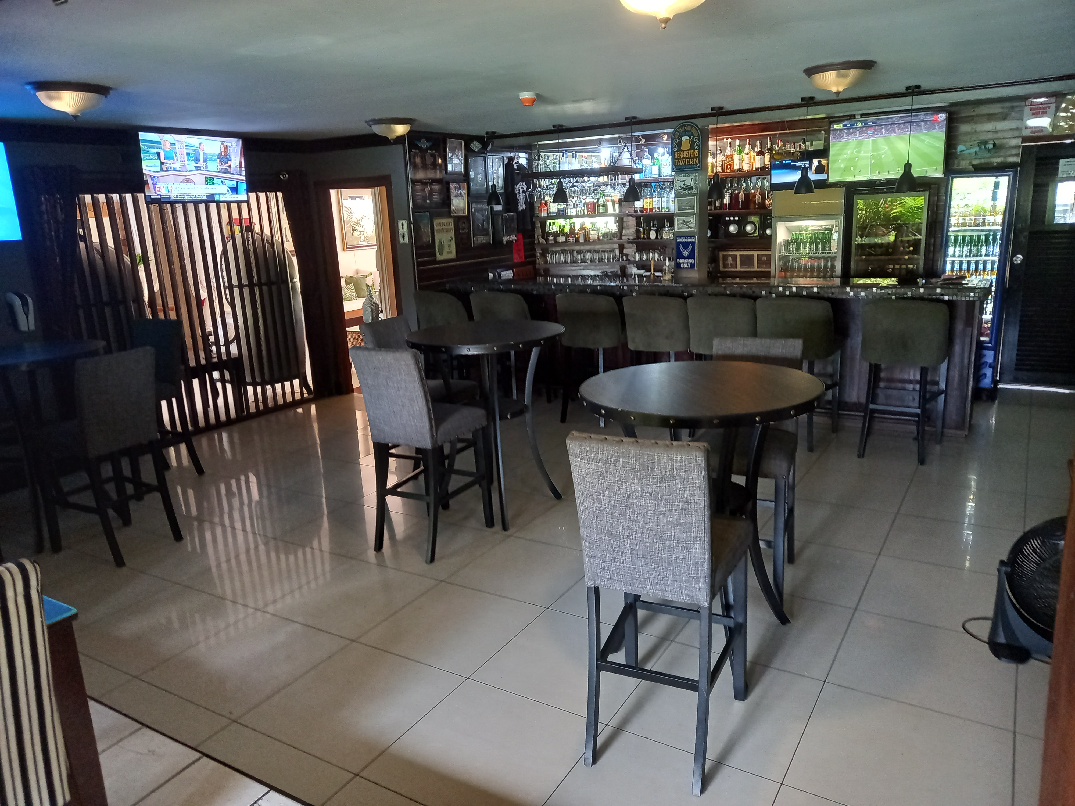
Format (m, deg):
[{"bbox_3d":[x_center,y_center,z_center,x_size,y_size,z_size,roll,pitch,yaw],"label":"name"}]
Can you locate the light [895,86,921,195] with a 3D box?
[{"bbox_3d":[2.830,-1.997,5.887,0.160,0.780,0.160,6,16,31],"label":"light"}]

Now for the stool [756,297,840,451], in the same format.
[{"bbox_3d":[1.890,-0.248,5.580,0.500,1.090,0.610,6,16,31],"label":"stool"}]

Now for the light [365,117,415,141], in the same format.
[{"bbox_3d":[-1.185,-2.201,6.301,0.406,0.170,0.406,-3,14,1],"label":"light"}]

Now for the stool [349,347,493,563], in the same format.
[{"bbox_3d":[-0.597,0.209,4.176,0.425,1.110,0.580,5,16,30],"label":"stool"}]

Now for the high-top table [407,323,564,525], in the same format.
[{"bbox_3d":[-0.263,0.107,4.596,0.905,1.075,0.905,-3,14,1],"label":"high-top table"}]

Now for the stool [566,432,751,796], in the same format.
[{"bbox_3d":[0.415,0.568,2.510,0.425,1.110,0.580,4,15,26],"label":"stool"}]

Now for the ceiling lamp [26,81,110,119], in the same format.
[{"bbox_3d":[-2.509,-1.615,4.182,0.406,0.170,0.406,6,16,31],"label":"ceiling lamp"}]

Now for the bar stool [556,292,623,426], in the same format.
[{"bbox_3d":[0.474,-0.401,6.511,0.525,1.070,0.585,6,16,31],"label":"bar stool"}]

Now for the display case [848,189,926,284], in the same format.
[{"bbox_3d":[3.334,-1.108,7.402,0.650,1.760,0.600,6,16,31],"label":"display case"}]

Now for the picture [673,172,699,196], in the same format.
[{"bbox_3d":[1.455,-2.137,7.563,0.240,0.195,0.020,6,16,31],"label":"picture"}]

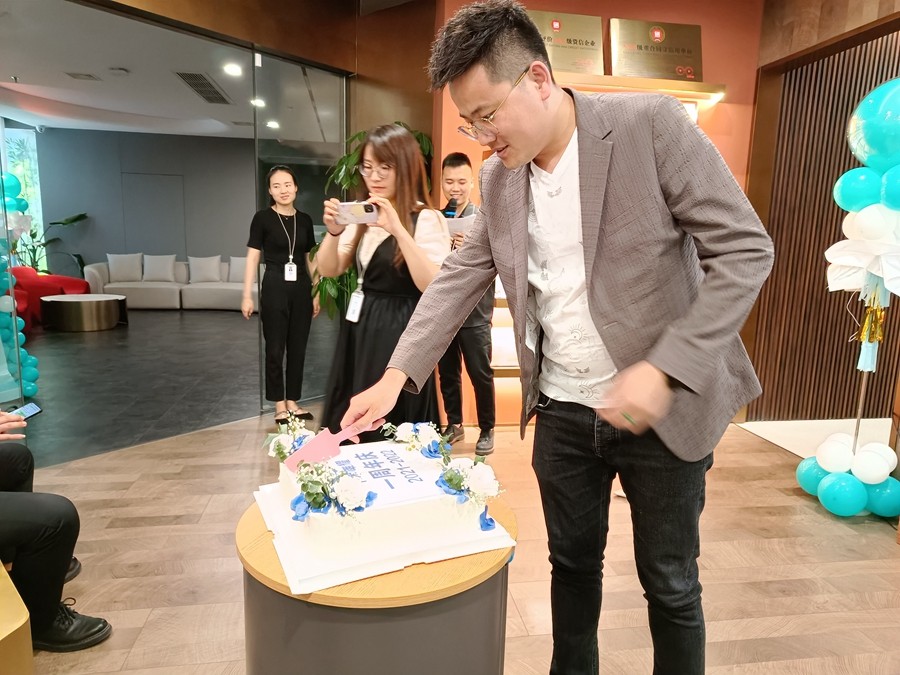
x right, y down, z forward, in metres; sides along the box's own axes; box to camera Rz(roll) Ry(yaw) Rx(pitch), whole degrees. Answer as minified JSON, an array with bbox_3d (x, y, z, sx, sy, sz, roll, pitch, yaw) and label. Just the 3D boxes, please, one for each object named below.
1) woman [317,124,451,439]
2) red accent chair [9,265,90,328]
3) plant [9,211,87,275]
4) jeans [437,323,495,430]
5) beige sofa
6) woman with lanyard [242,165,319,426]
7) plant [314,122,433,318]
[{"bbox_3d":[-0.271,0.011,2.374,0.470,1.600,0.430,10,12,41],"label":"woman"},{"bbox_3d":[-5.254,-0.555,7.587,0.950,0.720,1.150,5,10,20],"label":"red accent chair"},{"bbox_3d":[-6.163,-1.195,9.160,1.000,1.420,0.900,2,9,0],"label":"plant"},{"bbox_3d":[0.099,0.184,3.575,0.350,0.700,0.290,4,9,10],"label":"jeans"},{"bbox_3d":[-4.193,-0.874,9.677,2.880,0.750,1.030,2,9,-1],"label":"beige sofa"},{"bbox_3d":[-1.112,-0.268,3.893,0.470,1.610,0.280,-2,10,-25],"label":"woman with lanyard"},{"bbox_3d":[-0.448,-0.370,3.843,0.720,1.870,0.680,2,9,0],"label":"plant"}]

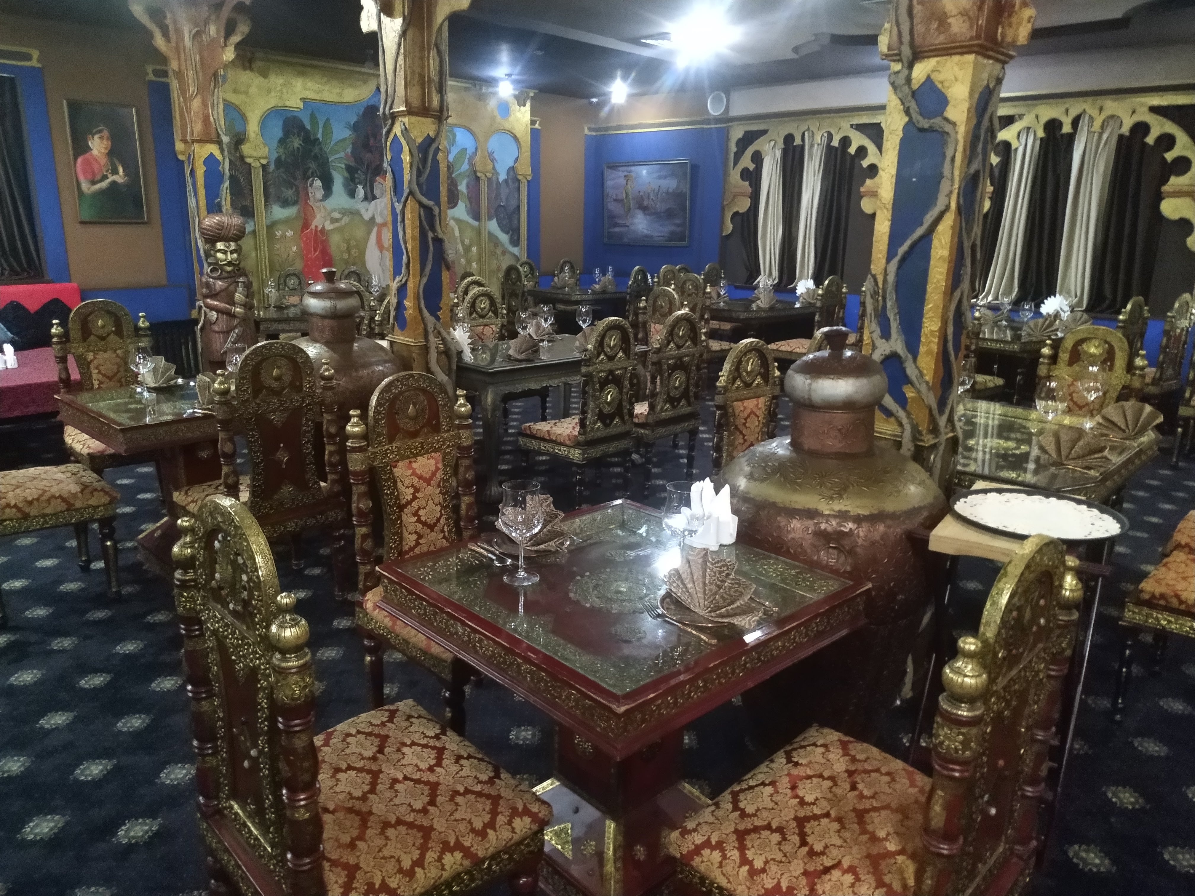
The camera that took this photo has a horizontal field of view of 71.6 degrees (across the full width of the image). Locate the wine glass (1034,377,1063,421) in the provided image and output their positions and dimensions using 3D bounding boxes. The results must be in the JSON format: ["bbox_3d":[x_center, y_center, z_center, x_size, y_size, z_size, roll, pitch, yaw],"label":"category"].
[{"bbox_3d":[1.698,-0.136,3.131,0.096,0.236,0.096,10,17,29],"label":"wine glass"}]

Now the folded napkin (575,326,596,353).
[{"bbox_3d":[-0.040,-0.627,4.777,0.175,0.137,0.127,-7,18,-29],"label":"folded napkin"}]

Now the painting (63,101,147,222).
[{"bbox_3d":[-4.671,-2.712,7.918,0.040,1.090,0.610,15,20,42],"label":"painting"}]

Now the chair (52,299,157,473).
[{"bbox_3d":[-2.506,-0.212,4.395,0.510,1.090,0.490,15,20,42],"label":"chair"}]

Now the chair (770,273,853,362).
[{"bbox_3d":[1.911,-1.038,7.492,0.468,1.043,0.449,15,21,41],"label":"chair"}]

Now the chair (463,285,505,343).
[{"bbox_3d":[-0.685,-0.610,6.044,0.510,1.040,0.475,15,21,42],"label":"chair"}]

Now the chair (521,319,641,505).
[{"bbox_3d":[-0.106,-0.235,4.756,0.500,1.060,0.480,13,19,39],"label":"chair"}]

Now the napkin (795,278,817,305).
[{"bbox_3d":[2.213,-1.649,8.787,0.220,0.270,0.130,5,15,13],"label":"napkin"}]

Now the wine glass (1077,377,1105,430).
[{"bbox_3d":[1.943,-0.184,3.257,0.102,0.210,0.102,1,15,0],"label":"wine glass"}]

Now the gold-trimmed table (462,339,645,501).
[{"bbox_3d":[-0.421,-0.253,5.239,0.925,0.735,1.400,15,20,42],"label":"gold-trimmed table"}]

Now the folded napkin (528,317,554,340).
[{"bbox_3d":[-0.399,-0.855,5.805,0.185,0.140,0.100,-13,20,-41],"label":"folded napkin"}]

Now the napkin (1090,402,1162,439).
[{"bbox_3d":[2.024,-0.102,3.165,0.240,0.145,0.120,12,18,36],"label":"napkin"}]

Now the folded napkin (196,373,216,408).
[{"bbox_3d":[-1.635,-0.264,3.535,0.185,0.140,0.100,-13,20,-41],"label":"folded napkin"}]

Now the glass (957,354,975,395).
[{"bbox_3d":[1.557,-0.242,3.484,0.108,0.245,0.108,15,20,42],"label":"glass"}]

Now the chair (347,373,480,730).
[{"bbox_3d":[-0.405,0.334,2.481,0.510,1.090,0.490,13,18,38],"label":"chair"}]

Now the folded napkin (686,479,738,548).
[{"bbox_3d":[0.299,0.165,2.115,0.120,0.155,0.090,-13,20,-41],"label":"folded napkin"}]

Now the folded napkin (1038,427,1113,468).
[{"bbox_3d":[1.579,-0.002,2.740,0.230,0.145,0.125,10,17,31],"label":"folded napkin"}]

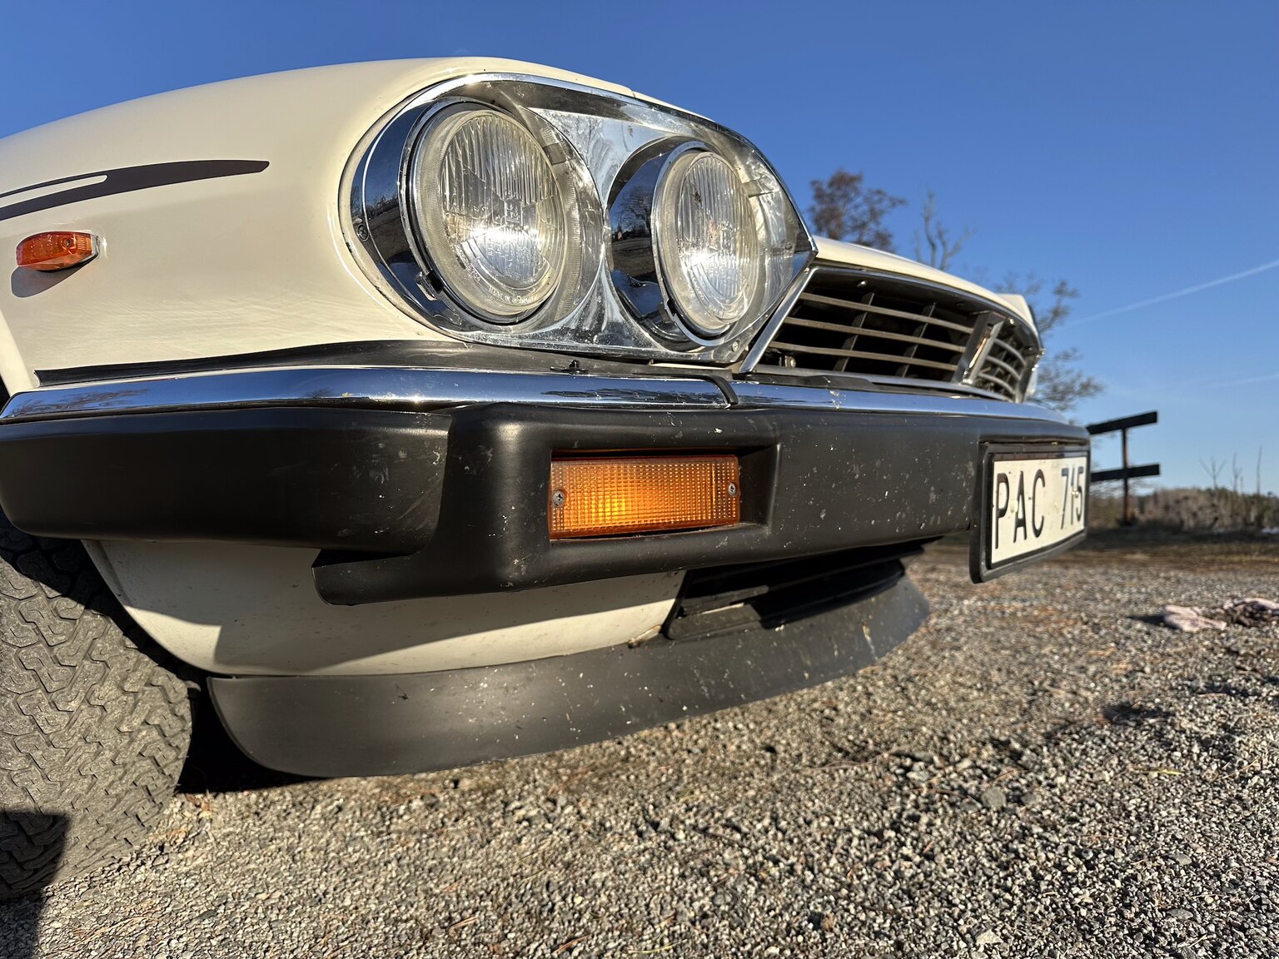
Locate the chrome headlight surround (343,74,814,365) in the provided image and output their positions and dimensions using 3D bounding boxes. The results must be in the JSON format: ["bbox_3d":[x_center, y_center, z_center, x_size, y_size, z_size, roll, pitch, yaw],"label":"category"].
[{"bbox_3d":[-0.008,-0.187,0.668,0.115,0.190,0.425,0,2,44],"label":"chrome headlight surround"}]

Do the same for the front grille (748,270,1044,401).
[{"bbox_3d":[0.430,-0.166,1.150,0.100,0.105,1.000,0,2,36],"label":"front grille"}]

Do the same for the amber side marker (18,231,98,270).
[{"bbox_3d":[-0.482,-0.190,0.735,0.090,0.030,0.024,0,1,31],"label":"amber side marker"}]

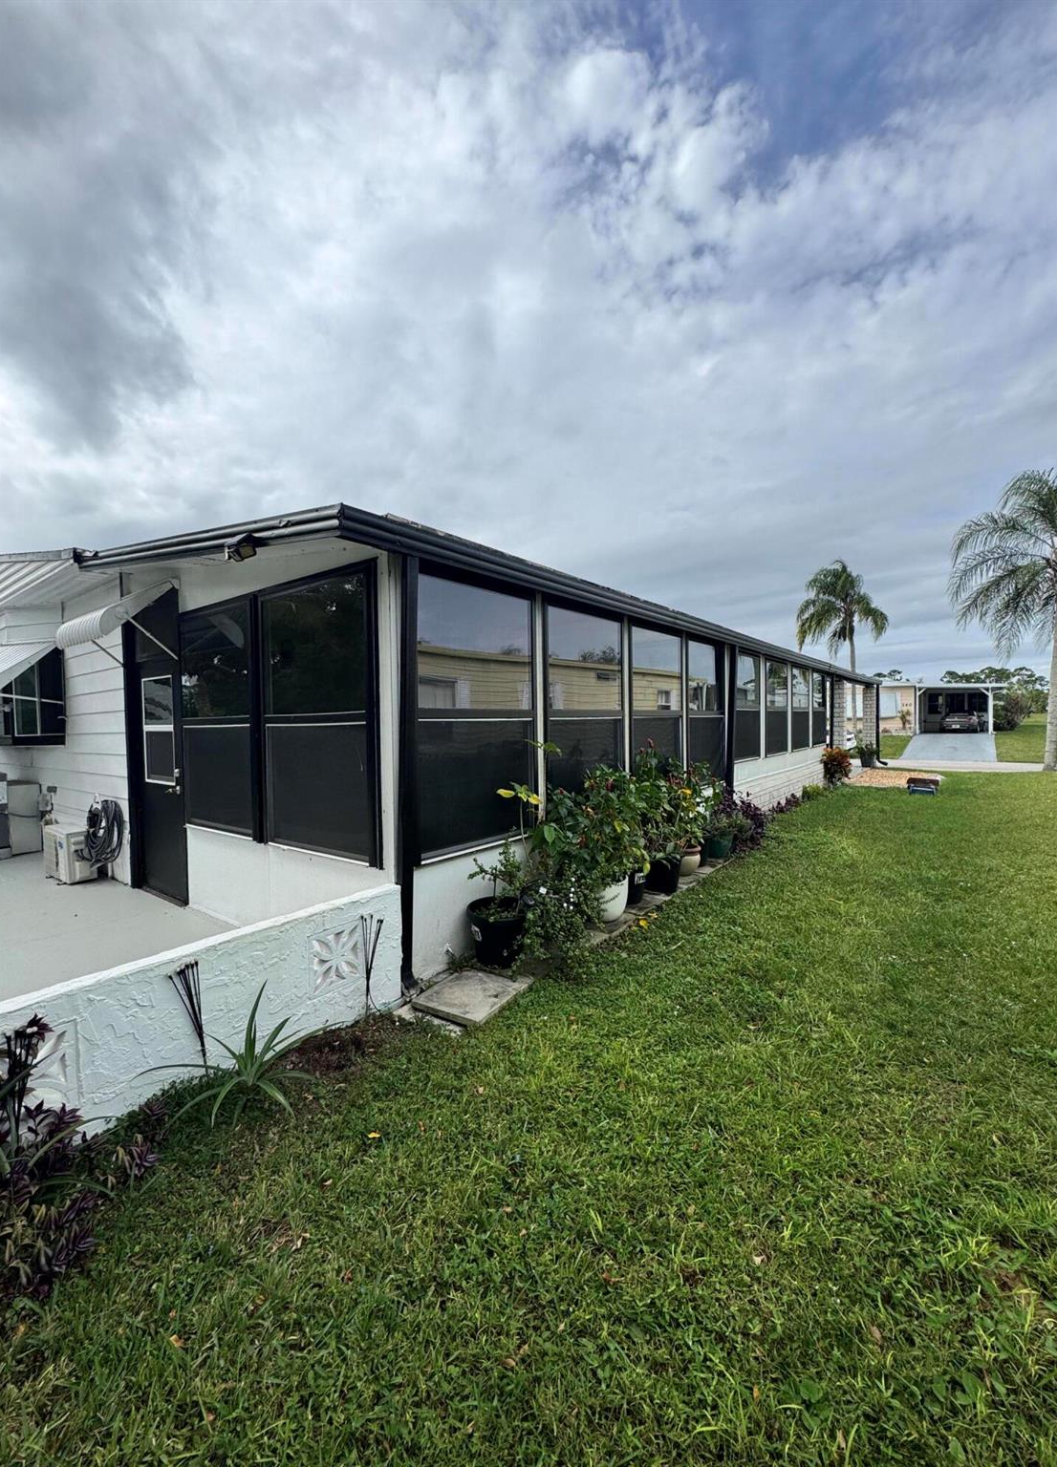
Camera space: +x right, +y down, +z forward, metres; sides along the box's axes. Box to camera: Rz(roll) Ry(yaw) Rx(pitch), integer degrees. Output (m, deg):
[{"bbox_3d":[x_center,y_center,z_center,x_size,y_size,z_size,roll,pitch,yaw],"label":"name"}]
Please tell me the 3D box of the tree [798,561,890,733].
[{"bbox_3d":[16.143,-4.301,30.500,4.500,9.100,4.500,-1,1,0],"label":"tree"}]

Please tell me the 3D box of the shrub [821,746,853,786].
[{"bbox_3d":[5.820,0.623,11.200,0.600,0.770,0.580,-1,1,0],"label":"shrub"}]

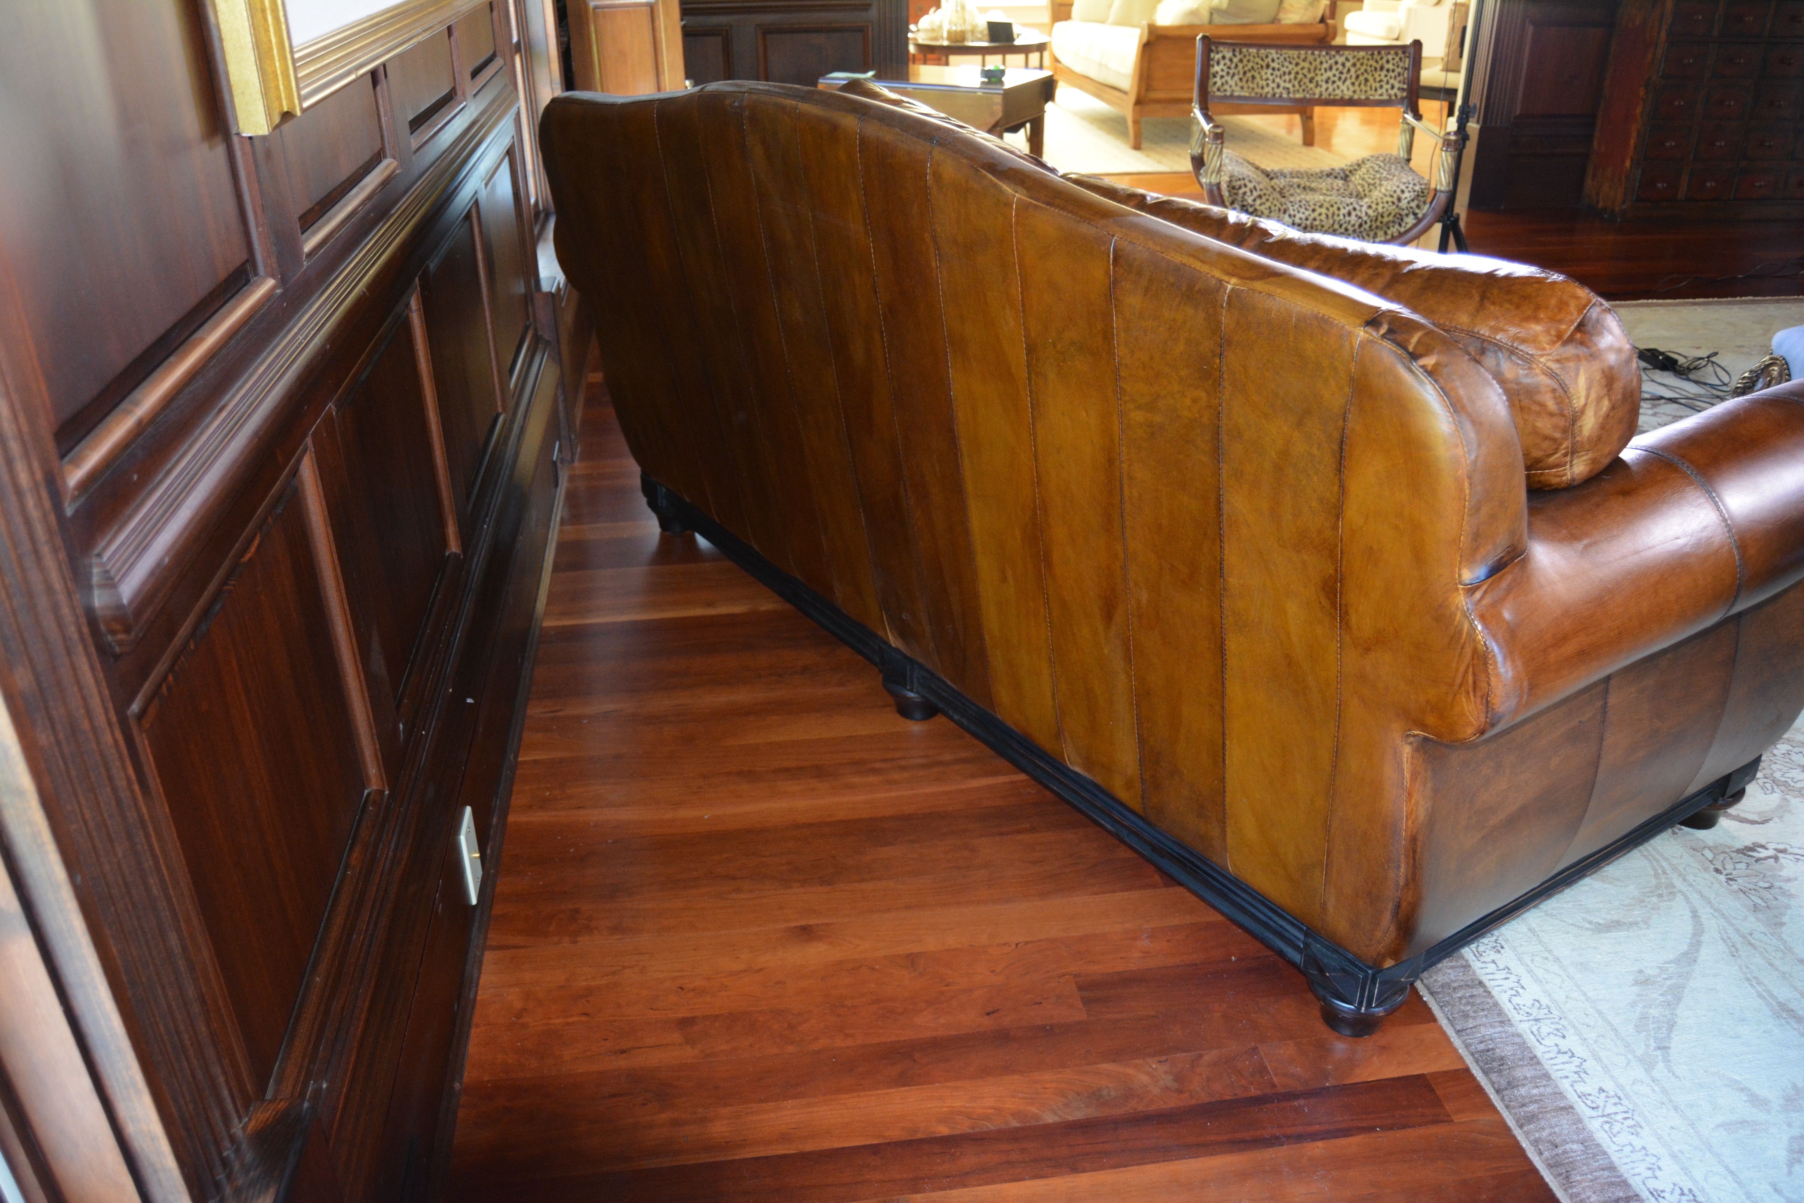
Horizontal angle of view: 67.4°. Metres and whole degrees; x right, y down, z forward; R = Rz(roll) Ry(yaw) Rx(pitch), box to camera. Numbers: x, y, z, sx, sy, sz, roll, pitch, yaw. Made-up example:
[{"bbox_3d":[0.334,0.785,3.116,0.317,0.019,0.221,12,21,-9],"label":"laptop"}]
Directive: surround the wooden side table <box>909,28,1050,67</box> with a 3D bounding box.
[{"bbox_3d":[0.556,-3.778,9.758,1.000,0.500,1.000,-4,27,-8],"label":"wooden side table"}]

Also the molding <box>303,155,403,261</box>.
[{"bbox_3d":[-0.621,-0.459,1.543,0.022,0.034,0.520,-4,27,-8],"label":"molding"}]

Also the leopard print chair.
[{"bbox_3d":[1.309,-1.302,4.415,0.720,0.945,0.560,4,27,8],"label":"leopard print chair"}]

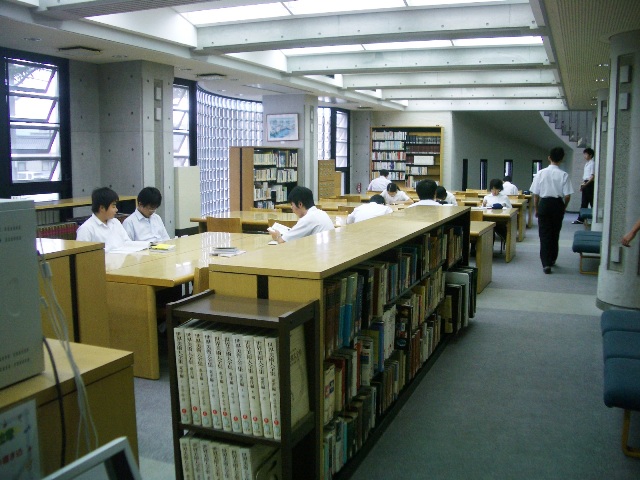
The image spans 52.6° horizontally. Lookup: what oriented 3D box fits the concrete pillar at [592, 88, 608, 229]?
[{"bbox_3d":[5.356,-1.296,11.625,0.750,2.800,0.750,3,8,22],"label":"concrete pillar"}]

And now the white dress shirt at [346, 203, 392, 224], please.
[{"bbox_3d":[0.532,-0.143,7.249,0.513,0.553,0.454,4,8,25],"label":"white dress shirt"}]

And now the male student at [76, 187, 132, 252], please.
[{"bbox_3d":[-1.902,0.161,5.862,0.720,1.270,0.500,4,8,27],"label":"male student"}]

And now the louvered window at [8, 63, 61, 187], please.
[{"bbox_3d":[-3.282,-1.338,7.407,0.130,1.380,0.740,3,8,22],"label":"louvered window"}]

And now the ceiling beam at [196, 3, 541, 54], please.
[{"bbox_3d":[0.401,-2.135,6.556,3.603,0.247,0.493,3,8,22],"label":"ceiling beam"}]

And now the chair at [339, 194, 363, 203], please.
[{"bbox_3d":[0.620,-0.456,12.124,0.450,0.760,0.500,3,8,22],"label":"chair"}]

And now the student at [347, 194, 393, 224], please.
[{"bbox_3d":[0.568,0.031,7.364,0.533,1.086,0.809,4,8,25],"label":"student"}]

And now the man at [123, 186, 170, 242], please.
[{"bbox_3d":[-1.688,0.094,6.473,0.700,1.250,0.480,5,9,32],"label":"man"}]

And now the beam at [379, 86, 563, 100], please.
[{"bbox_3d":[3.325,-3.255,14.390,4.020,0.260,0.380,3,8,22],"label":"beam"}]

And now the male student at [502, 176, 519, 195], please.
[{"bbox_3d":[4.176,-0.828,14.334,0.450,1.170,0.750,3,8,17],"label":"male student"}]

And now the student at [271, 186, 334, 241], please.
[{"bbox_3d":[-0.145,0.135,6.158,0.760,1.270,0.480,3,8,22],"label":"student"}]

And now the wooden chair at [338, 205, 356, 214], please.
[{"bbox_3d":[0.544,-0.124,9.749,0.474,0.770,0.493,3,8,22],"label":"wooden chair"}]

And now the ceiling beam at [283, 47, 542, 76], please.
[{"bbox_3d":[1.450,-2.828,10.225,4.050,0.280,0.420,3,8,22],"label":"ceiling beam"}]

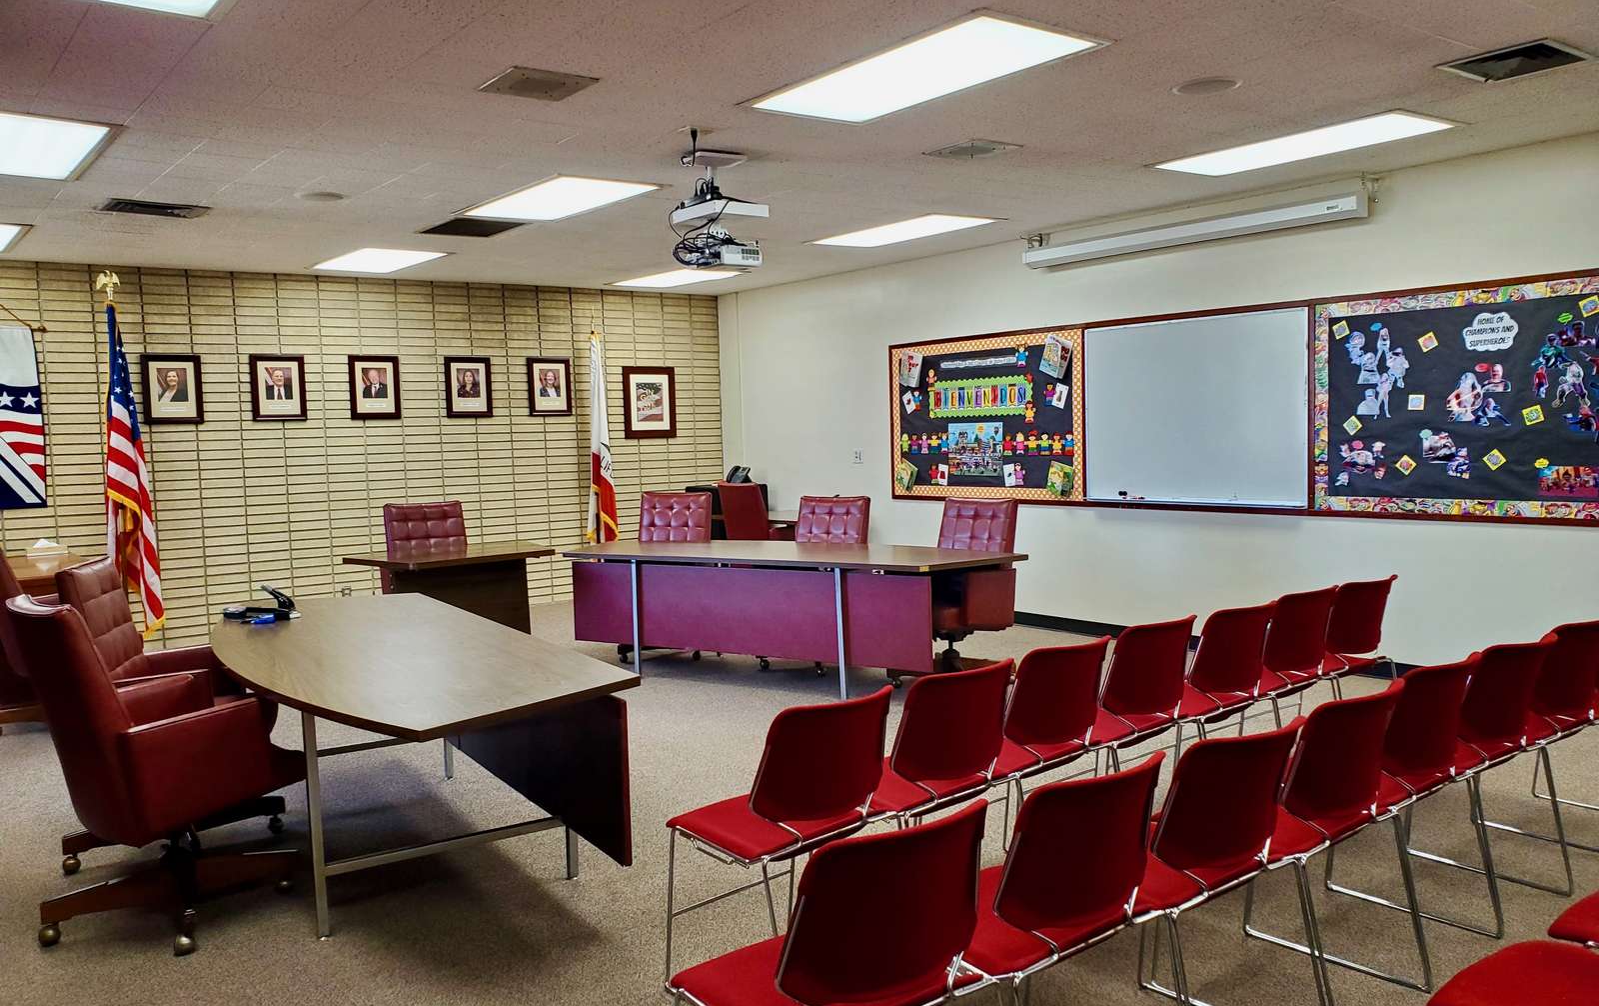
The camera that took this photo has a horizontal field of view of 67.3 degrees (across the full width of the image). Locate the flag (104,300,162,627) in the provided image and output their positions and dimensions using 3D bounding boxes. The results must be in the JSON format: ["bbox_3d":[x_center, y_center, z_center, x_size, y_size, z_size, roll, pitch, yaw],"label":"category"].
[{"bbox_3d":[-4.446,-0.212,7.978,0.320,2.170,0.250,-4,4,-35],"label":"flag"}]

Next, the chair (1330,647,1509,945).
[{"bbox_3d":[1.593,0.815,3.357,0.500,0.790,0.540,-4,5,-38],"label":"chair"}]

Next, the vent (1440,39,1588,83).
[{"bbox_3d":[2.586,-1.589,4.338,0.420,0.050,0.370,-5,5,-37],"label":"vent"}]

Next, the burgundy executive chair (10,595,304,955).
[{"bbox_3d":[-1.953,0.775,3.695,0.650,1.030,0.700,1,5,41],"label":"burgundy executive chair"}]

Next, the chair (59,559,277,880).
[{"bbox_3d":[-2.264,0.728,4.300,0.720,1.060,0.680,-3,4,-20],"label":"chair"}]

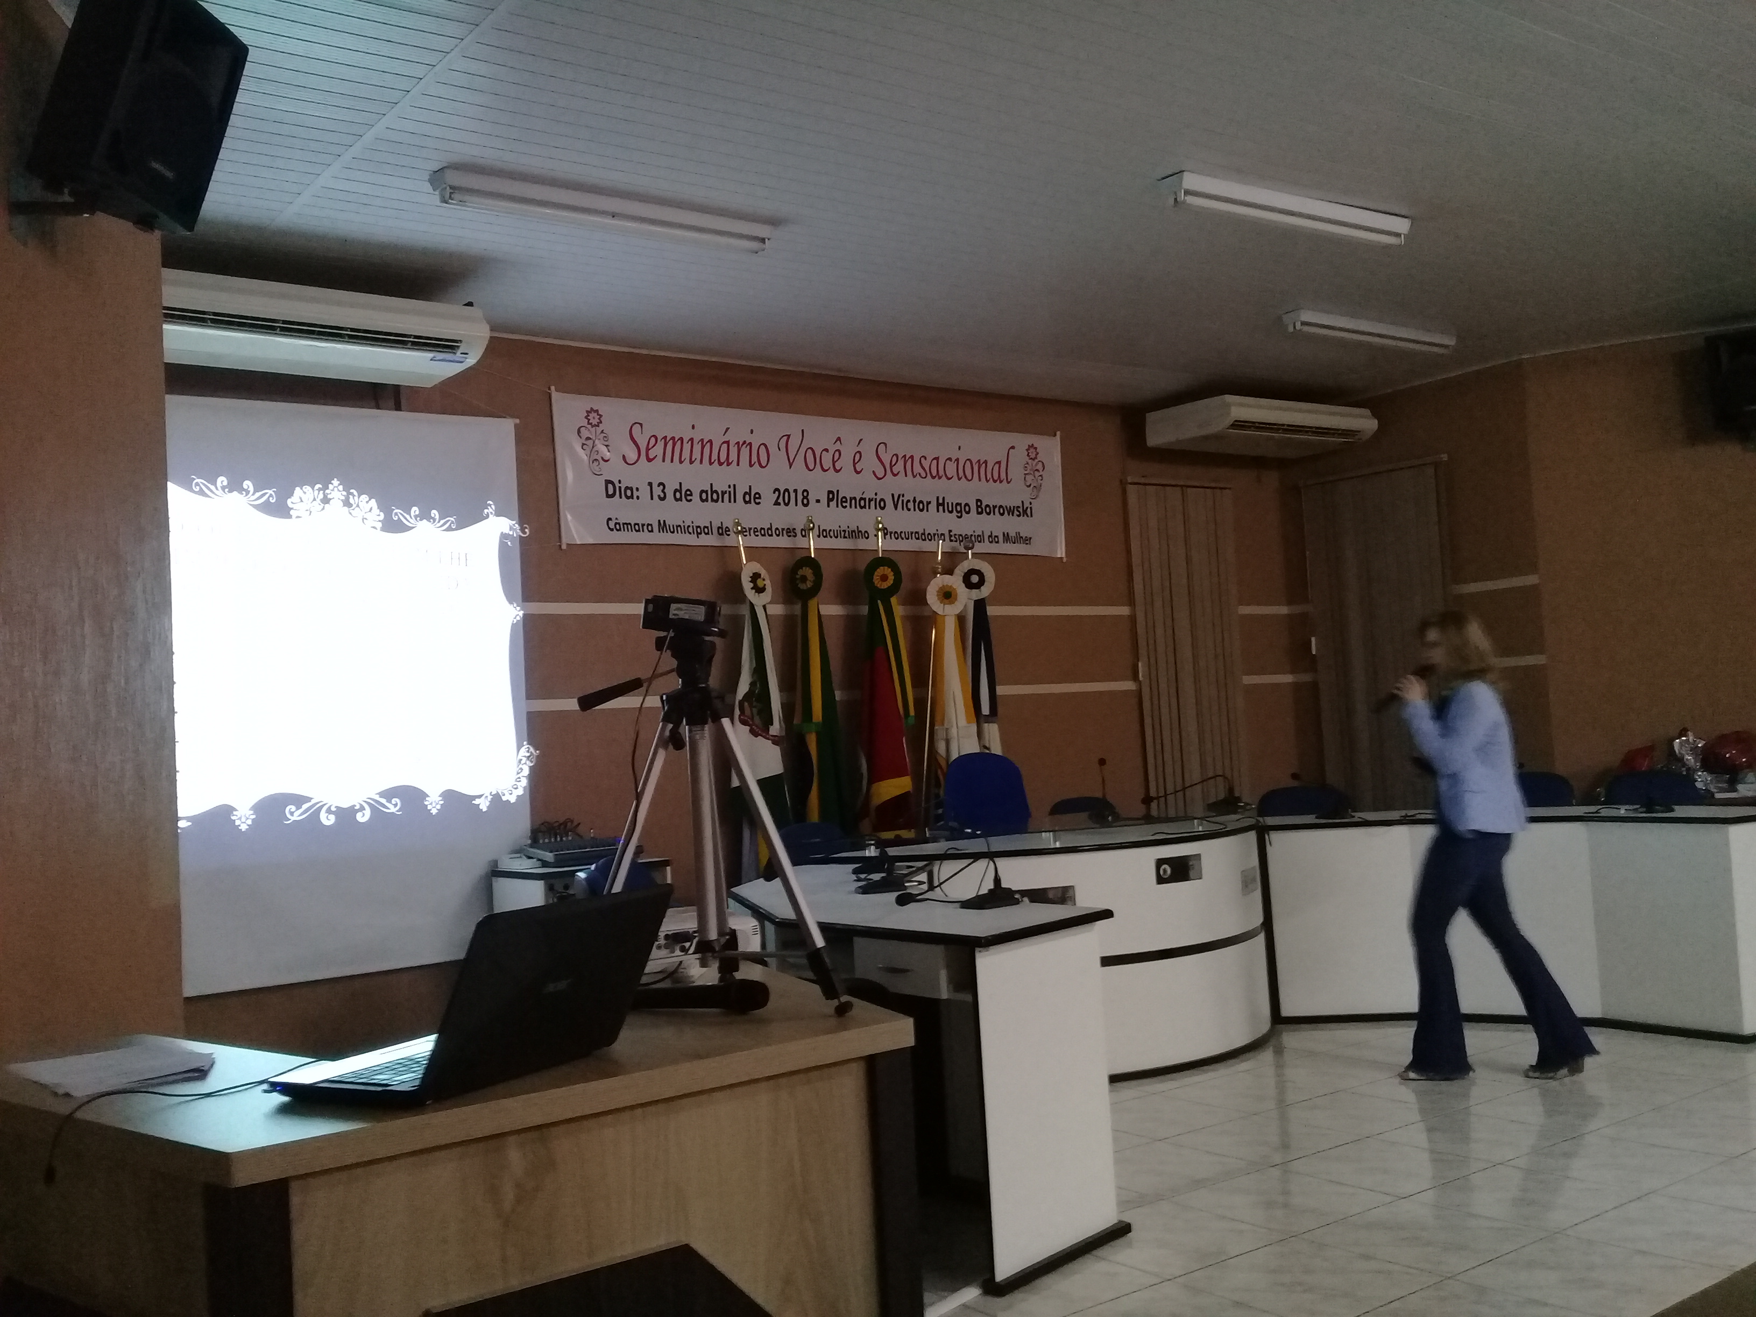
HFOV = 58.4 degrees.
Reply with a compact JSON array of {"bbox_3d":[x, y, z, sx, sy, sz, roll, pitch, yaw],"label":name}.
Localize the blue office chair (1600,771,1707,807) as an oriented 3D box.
[{"bbox_3d":[3.294,0.958,6.723,0.580,0.930,0.580,-6,-4,42],"label":"blue office chair"}]

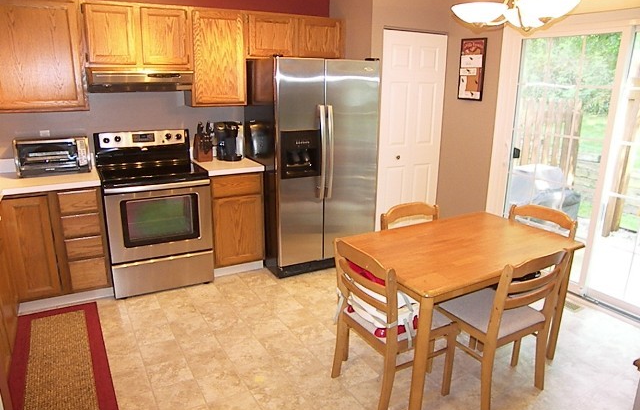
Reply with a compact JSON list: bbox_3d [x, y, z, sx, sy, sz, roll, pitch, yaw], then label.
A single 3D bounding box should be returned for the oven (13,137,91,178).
[{"bbox_3d":[-1.981,-0.380,3.324,0.475,0.255,0.280,-8,19,-27],"label":"oven"}]

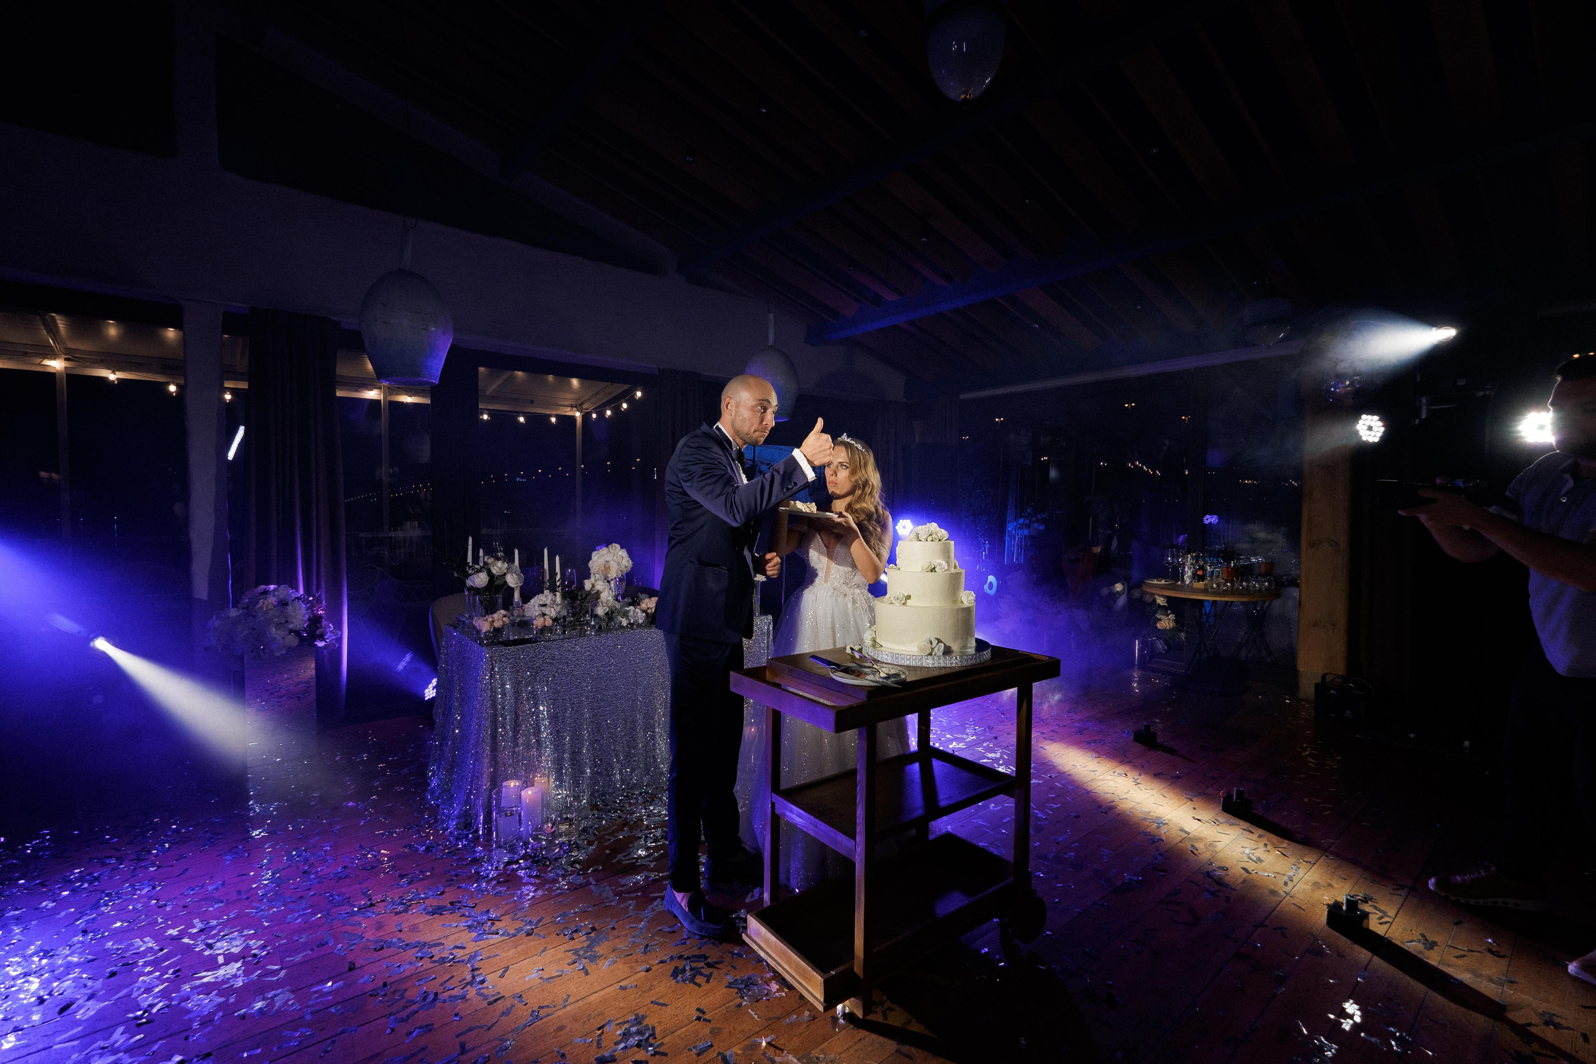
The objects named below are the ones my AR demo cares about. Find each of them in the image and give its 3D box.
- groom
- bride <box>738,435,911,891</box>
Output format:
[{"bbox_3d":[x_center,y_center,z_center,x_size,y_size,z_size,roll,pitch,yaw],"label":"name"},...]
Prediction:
[{"bbox_3d":[-0.174,0.361,2.206,0.570,1.770,0.510,1,1,14],"label":"groom"},{"bbox_3d":[0.115,0.438,2.568,0.700,1.610,0.700,1,1,22],"label":"bride"}]

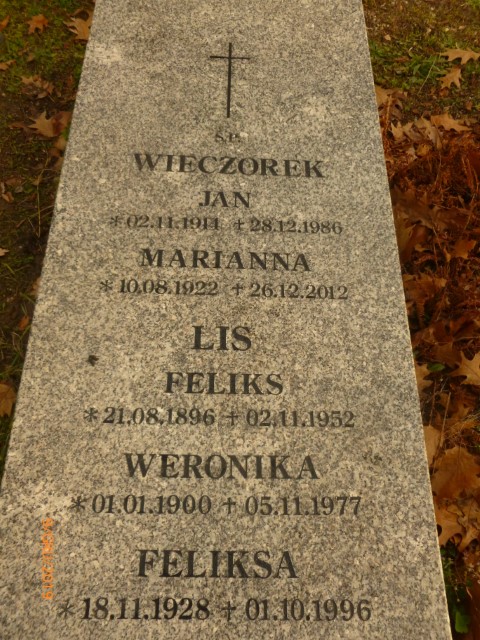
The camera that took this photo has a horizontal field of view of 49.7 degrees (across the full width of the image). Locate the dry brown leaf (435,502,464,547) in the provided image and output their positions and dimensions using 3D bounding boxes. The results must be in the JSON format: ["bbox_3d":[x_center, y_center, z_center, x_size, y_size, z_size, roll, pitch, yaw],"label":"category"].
[{"bbox_3d":[0.468,0.464,1.179,0.085,0.030,0.100,-10,65,-7],"label":"dry brown leaf"}]

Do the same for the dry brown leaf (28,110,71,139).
[{"bbox_3d":[-0.643,-0.660,1.731,0.123,0.030,0.125,8,64,2],"label":"dry brown leaf"}]

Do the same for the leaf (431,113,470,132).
[{"bbox_3d":[0.709,-0.671,1.756,0.130,0.030,0.088,-5,64,-5],"label":"leaf"}]

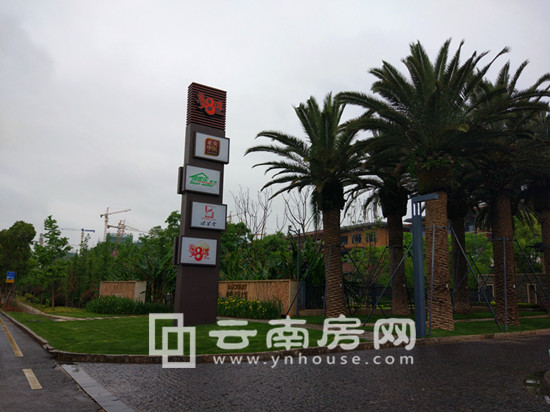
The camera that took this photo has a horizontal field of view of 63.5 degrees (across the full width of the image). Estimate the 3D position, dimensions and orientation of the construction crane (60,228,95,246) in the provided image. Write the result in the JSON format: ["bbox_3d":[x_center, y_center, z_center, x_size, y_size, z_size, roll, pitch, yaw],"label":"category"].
[{"bbox_3d":[-191.007,47.495,415.684,40.500,55.653,3.000,6,-12,-29],"label":"construction crane"}]

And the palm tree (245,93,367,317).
[{"bbox_3d":[1.675,-0.080,22.575,6.000,11.100,5.800,0,-10,0],"label":"palm tree"}]

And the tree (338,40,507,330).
[{"bbox_3d":[5.514,-0.907,16.323,6.000,10.500,5.800,0,-10,0],"label":"tree"}]

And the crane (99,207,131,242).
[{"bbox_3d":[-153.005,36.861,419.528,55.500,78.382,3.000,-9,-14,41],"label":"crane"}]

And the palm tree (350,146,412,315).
[{"bbox_3d":[5.677,0.197,21.044,6.200,9.700,6.200,0,-10,0],"label":"palm tree"}]

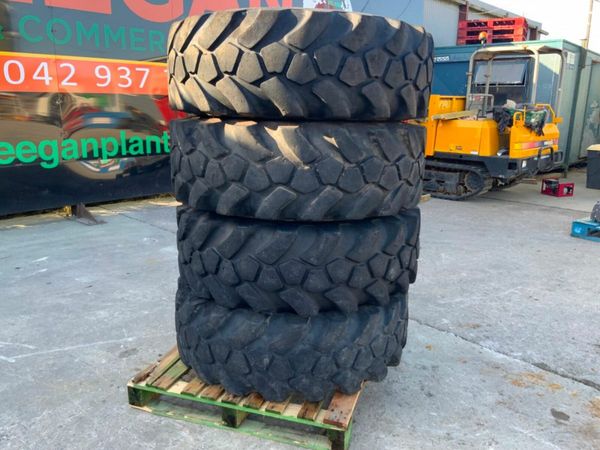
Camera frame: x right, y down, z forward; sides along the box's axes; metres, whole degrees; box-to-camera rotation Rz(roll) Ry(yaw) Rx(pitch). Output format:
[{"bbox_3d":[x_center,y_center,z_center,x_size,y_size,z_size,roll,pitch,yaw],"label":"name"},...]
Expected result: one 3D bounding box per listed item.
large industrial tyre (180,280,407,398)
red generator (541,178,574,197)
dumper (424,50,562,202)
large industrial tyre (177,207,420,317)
[{"bbox_3d":[-0.045,0.497,3.017,1.360,0.450,1.360,0,13,0],"label":"large industrial tyre"},{"bbox_3d":[4.677,-0.687,9.085,0.364,0.289,0.415,-3,14,-15],"label":"red generator"},{"bbox_3d":[2.831,-1.905,9.770,1.950,2.460,3.600,-12,18,-43],"label":"dumper"},{"bbox_3d":[-0.010,0.070,2.889,1.360,0.450,1.360,0,13,0],"label":"large industrial tyre"}]

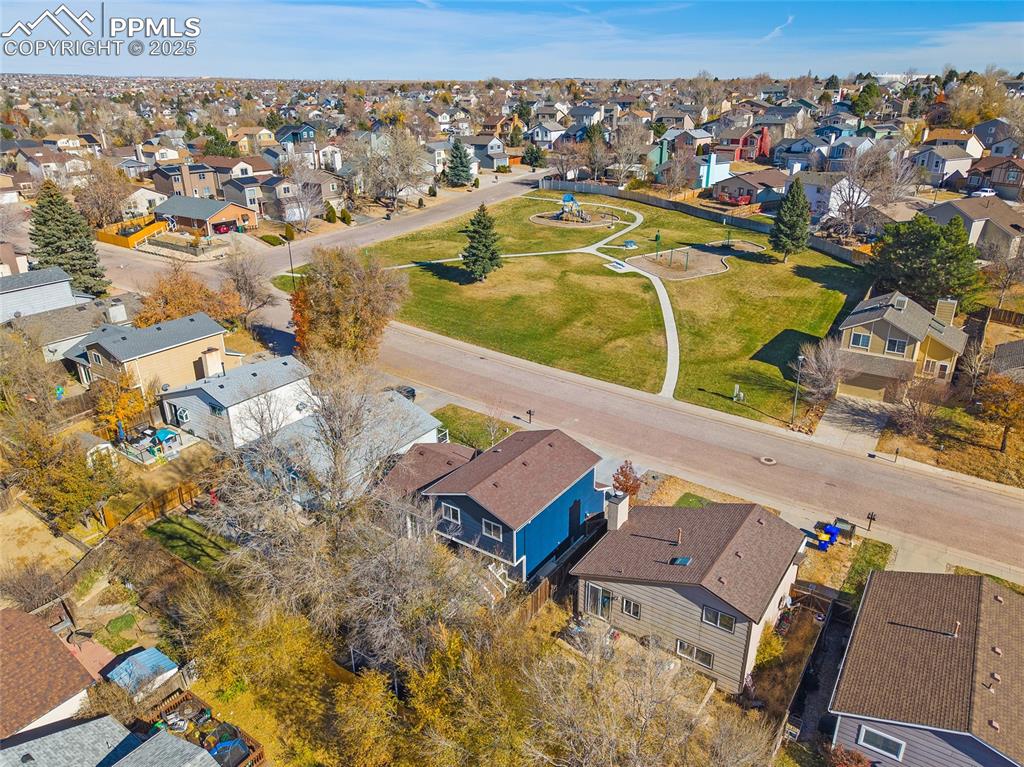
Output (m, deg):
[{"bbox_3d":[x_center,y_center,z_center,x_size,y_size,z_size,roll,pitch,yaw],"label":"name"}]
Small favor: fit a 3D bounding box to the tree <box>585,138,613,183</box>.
[{"bbox_3d":[20.479,-52.678,168.000,6.500,10.200,6.300,2,23,6],"label":"tree"}]

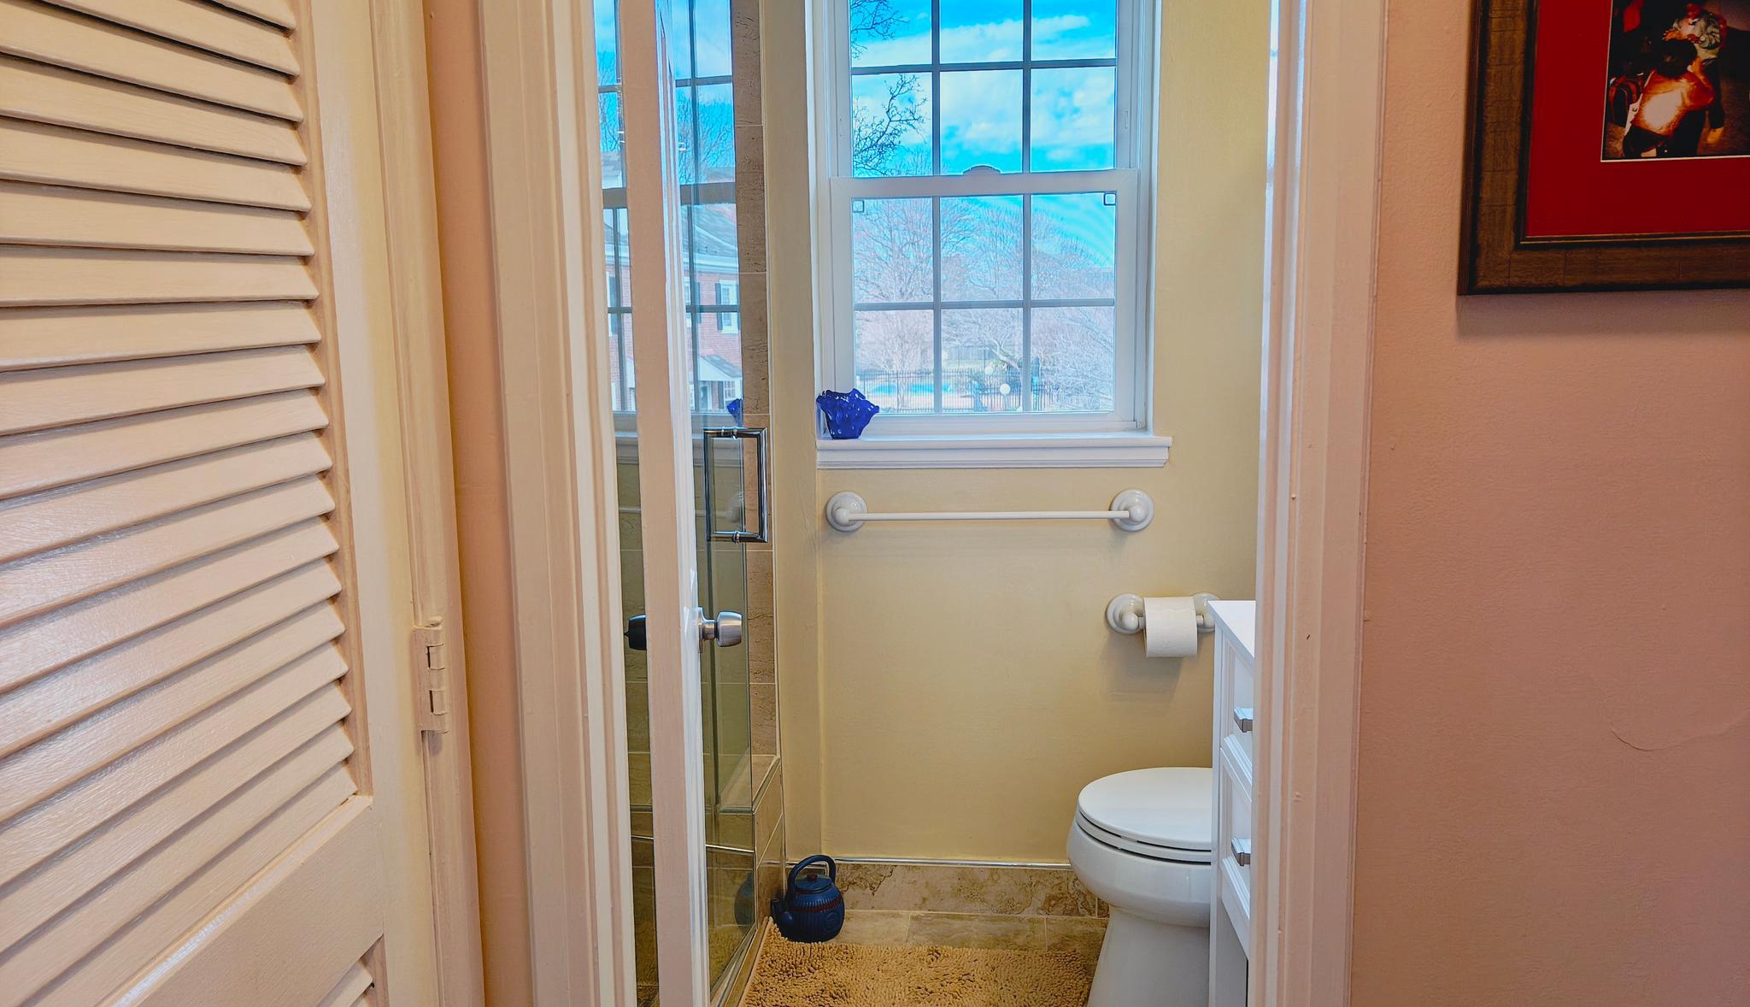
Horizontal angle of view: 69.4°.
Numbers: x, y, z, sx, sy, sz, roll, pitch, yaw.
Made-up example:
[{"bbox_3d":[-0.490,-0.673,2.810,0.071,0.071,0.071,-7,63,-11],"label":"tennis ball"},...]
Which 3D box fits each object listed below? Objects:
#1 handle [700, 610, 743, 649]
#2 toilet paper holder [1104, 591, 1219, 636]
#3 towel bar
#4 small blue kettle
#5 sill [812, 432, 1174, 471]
[{"bbox_3d":[-0.222,0.182,1.826,0.064,0.060,0.060,-2,8,-6],"label":"handle"},{"bbox_3d":[0.607,0.238,2.634,0.240,0.090,0.080,0,8,5],"label":"toilet paper holder"},{"bbox_3d":[0.237,0.023,2.638,0.692,0.086,0.077,0,8,5],"label":"towel bar"},{"bbox_3d":[-0.147,0.839,2.688,0.170,0.177,0.130,-7,10,-40],"label":"small blue kettle"},{"bbox_3d":[0.247,-0.110,2.676,0.732,0.068,0.105,0,8,5],"label":"sill"}]

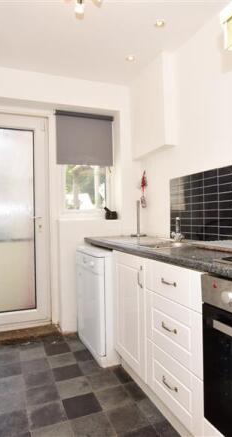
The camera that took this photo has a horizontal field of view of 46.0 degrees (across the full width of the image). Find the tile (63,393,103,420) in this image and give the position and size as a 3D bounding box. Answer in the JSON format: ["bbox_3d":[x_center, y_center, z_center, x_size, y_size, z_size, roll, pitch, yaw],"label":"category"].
[{"bbox_3d":[-0.200,1.098,1.599,0.198,0.010,0.191,-1,0,-22],"label":"tile"}]

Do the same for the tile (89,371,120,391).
[{"bbox_3d":[-0.078,1.095,1.846,0.196,0.010,0.187,-1,0,-22],"label":"tile"}]

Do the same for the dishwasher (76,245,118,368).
[{"bbox_3d":[0.044,0.665,2.397,0.600,0.845,0.610,-1,0,-24],"label":"dishwasher"}]

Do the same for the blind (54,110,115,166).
[{"bbox_3d":[-0.308,-0.806,2.807,0.623,0.529,0.050,-1,0,-22],"label":"blind"}]

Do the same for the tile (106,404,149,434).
[{"bbox_3d":[0.065,1.093,1.494,0.195,0.010,0.187,-1,0,-22],"label":"tile"}]

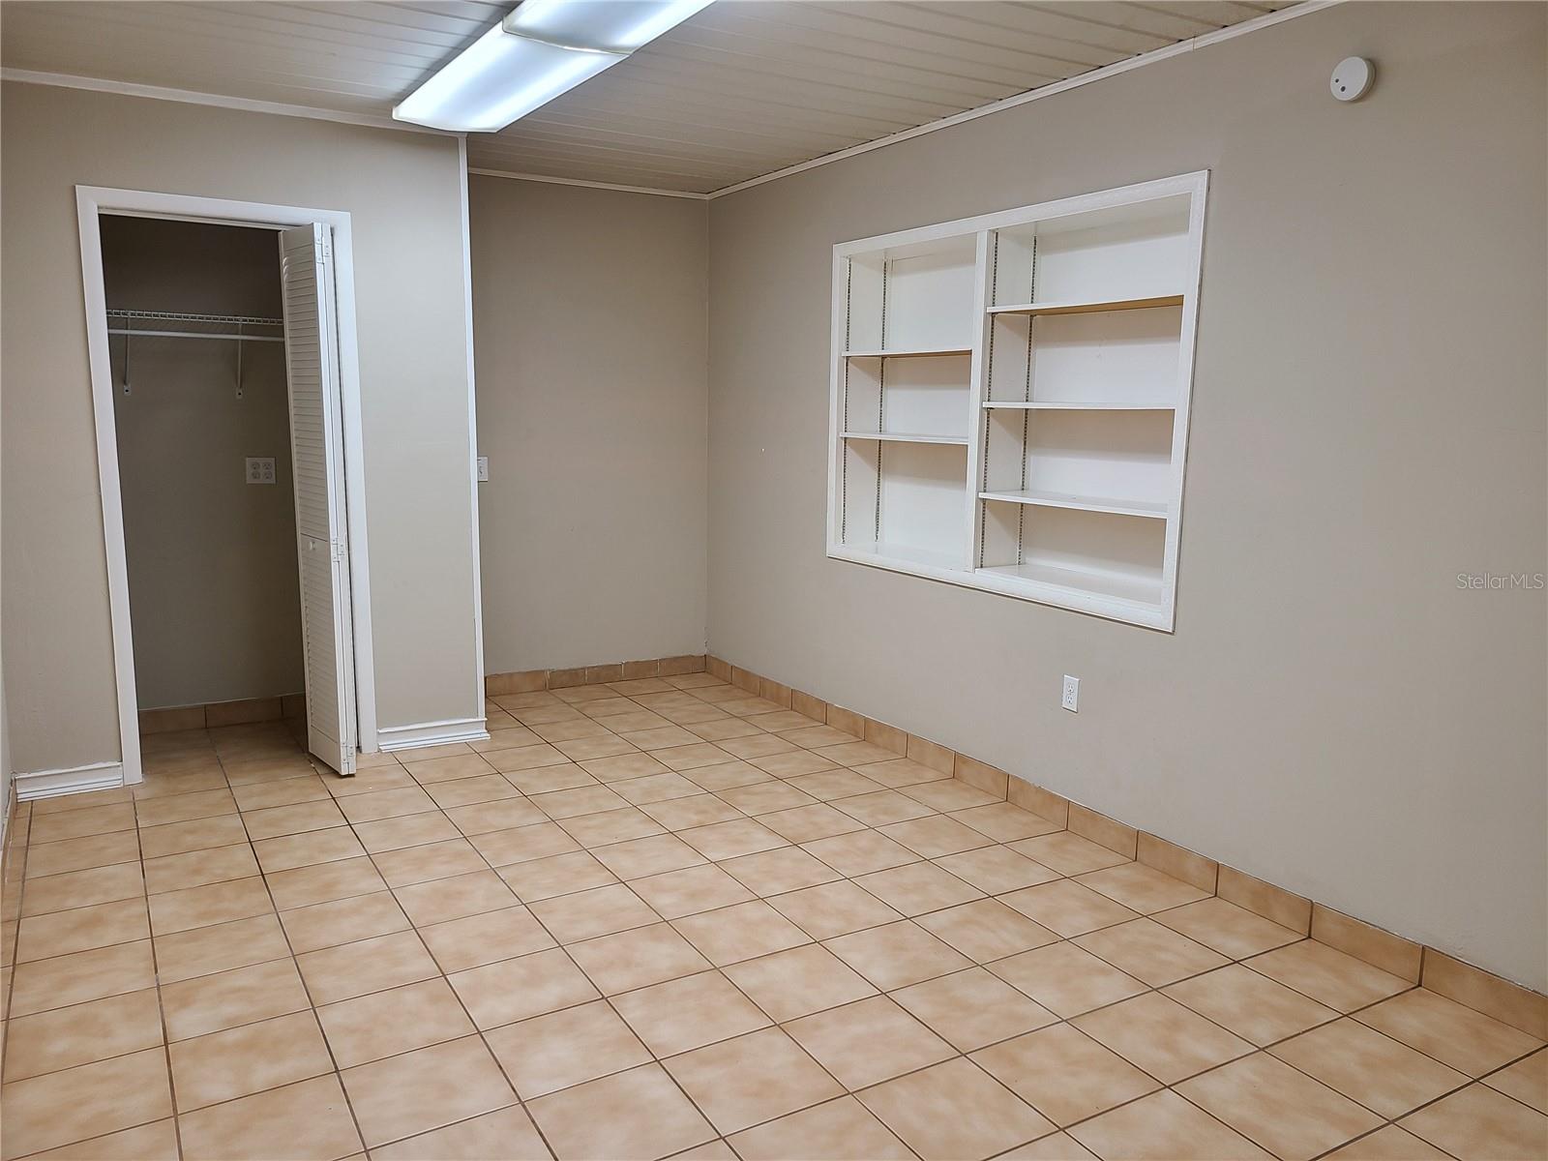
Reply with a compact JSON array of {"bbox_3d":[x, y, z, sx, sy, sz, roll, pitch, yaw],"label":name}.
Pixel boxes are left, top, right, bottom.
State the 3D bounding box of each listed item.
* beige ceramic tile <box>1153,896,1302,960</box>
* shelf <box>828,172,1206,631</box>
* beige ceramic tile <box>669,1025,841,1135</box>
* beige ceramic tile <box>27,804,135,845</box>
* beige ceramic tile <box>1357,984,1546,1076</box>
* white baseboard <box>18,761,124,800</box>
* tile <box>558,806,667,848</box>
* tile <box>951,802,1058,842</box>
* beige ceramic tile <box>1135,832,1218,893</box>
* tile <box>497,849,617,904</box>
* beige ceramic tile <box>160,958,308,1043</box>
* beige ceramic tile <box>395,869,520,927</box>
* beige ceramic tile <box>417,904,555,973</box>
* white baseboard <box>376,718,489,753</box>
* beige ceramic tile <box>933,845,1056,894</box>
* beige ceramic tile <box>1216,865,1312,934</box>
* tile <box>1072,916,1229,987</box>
[{"bbox_3d":[1.268,0.978,3.261,0.290,0.010,0.302,-4,10,-30],"label":"beige ceramic tile"},{"bbox_3d":[0.846,-0.649,4.325,0.275,1.352,1.957,-4,10,-30],"label":"shelf"},{"bbox_3d":[-0.045,1.067,2.487,0.300,0.010,0.300,-5,10,-30],"label":"beige ceramic tile"},{"bbox_3d":[-2.357,0.834,3.975,0.300,0.010,0.300,-4,10,-30],"label":"beige ceramic tile"},{"bbox_3d":[1.562,1.050,2.712,0.285,0.010,0.300,-5,10,-30],"label":"beige ceramic tile"},{"bbox_3d":[-2.534,0.726,4.190,0.325,0.090,0.030,-5,10,-30],"label":"white baseboard"},{"bbox_3d":[-0.554,0.845,3.959,0.300,0.010,0.300,-4,10,-30],"label":"tile"},{"bbox_3d":[0.806,0.839,4.032,0.298,0.010,0.298,-5,10,-30],"label":"tile"},{"bbox_3d":[1.246,0.870,3.590,0.010,0.102,0.302,-4,10,-30],"label":"beige ceramic tile"},{"bbox_3d":[-0.663,0.905,3.545,0.302,0.010,0.302,-4,10,-30],"label":"tile"},{"bbox_3d":[-1.296,1.006,2.795,0.300,0.010,0.300,-5,10,-30],"label":"beige ceramic tile"},{"bbox_3d":[-0.923,0.924,3.380,0.298,0.010,0.298,-5,10,-30],"label":"beige ceramic tile"},{"bbox_3d":[-0.769,0.965,3.124,0.300,0.010,0.300,-5,10,-30],"label":"beige ceramic tile"},{"bbox_3d":[-1.418,0.645,4.864,0.455,0.082,0.045,-5,10,-30],"label":"white baseboard"},{"bbox_3d":[0.702,0.912,3.635,0.302,0.010,0.302,-4,10,-30],"label":"beige ceramic tile"},{"bbox_3d":[1.385,0.901,3.290,0.010,0.102,0.300,-5,10,-30],"label":"beige ceramic tile"},{"bbox_3d":[1.008,0.997,3.112,0.302,0.010,0.302,-4,10,-30],"label":"tile"}]

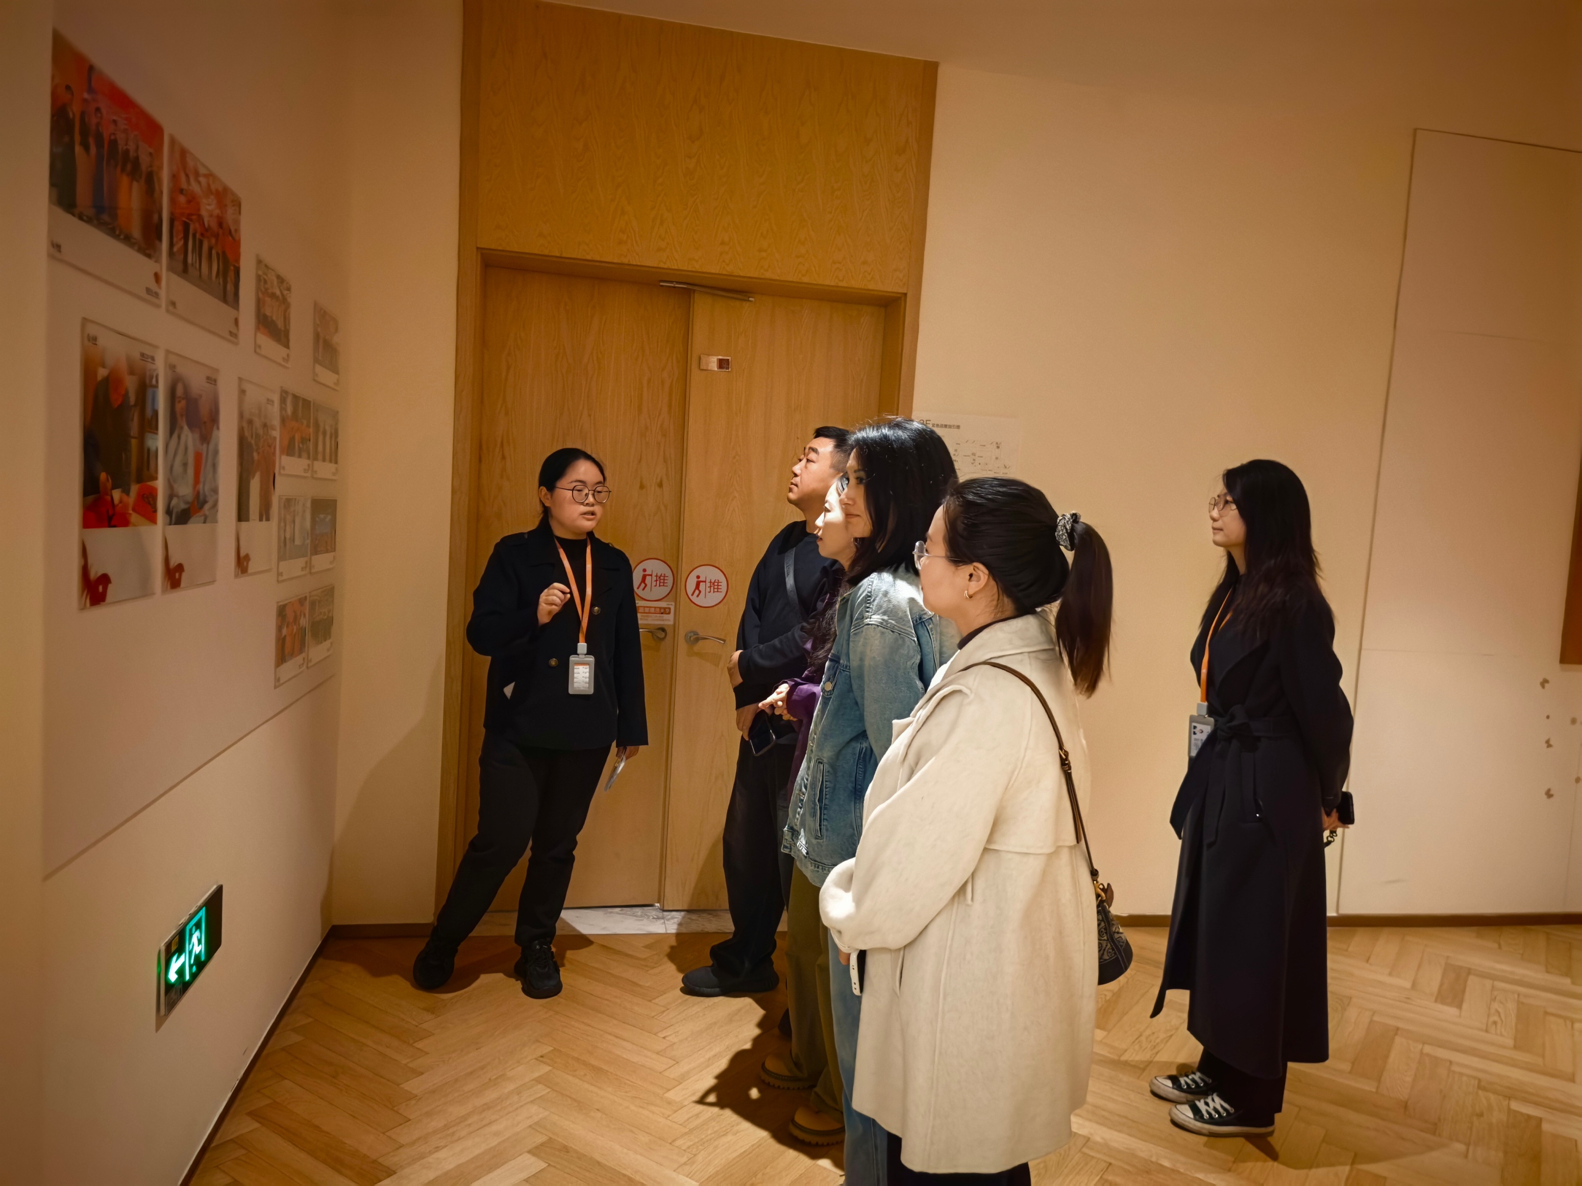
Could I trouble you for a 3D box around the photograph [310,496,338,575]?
[{"bbox_3d":[-1.353,-0.168,3.181,0.010,0.208,0.318,3,4,-11],"label":"photograph"}]

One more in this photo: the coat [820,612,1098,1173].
[{"bbox_3d":[0.303,0.496,1.970,0.470,0.920,0.490,3,4,-8],"label":"coat"}]

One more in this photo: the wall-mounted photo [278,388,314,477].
[{"bbox_3d":[-1.271,-0.406,2.819,0.010,0.207,0.307,3,4,-11],"label":"wall-mounted photo"}]

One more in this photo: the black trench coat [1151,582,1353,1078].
[{"bbox_3d":[1.172,0.581,2.747,0.440,1.240,0.500,4,4,3],"label":"black trench coat"}]

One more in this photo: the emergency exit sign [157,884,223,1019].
[{"bbox_3d":[-1.194,0.711,2.192,0.020,0.139,0.335,2,4,-11],"label":"emergency exit sign"}]

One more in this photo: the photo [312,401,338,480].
[{"bbox_3d":[-1.345,-0.434,3.172,0.008,0.213,0.315,2,4,-11],"label":"photo"}]

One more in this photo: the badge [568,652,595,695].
[{"bbox_3d":[-0.590,0.228,3.090,0.071,0.115,0.010,2,4,-14],"label":"badge"}]

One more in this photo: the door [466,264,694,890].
[{"bbox_3d":[-0.759,0.021,3.810,0.685,2.170,0.050,2,4,-16],"label":"door"}]

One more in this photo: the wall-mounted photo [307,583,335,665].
[{"bbox_3d":[-1.376,0.093,3.214,0.008,0.213,0.315,2,4,-11],"label":"wall-mounted photo"}]

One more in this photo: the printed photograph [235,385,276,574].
[{"bbox_3d":[-1.214,-0.257,2.494,0.010,0.425,0.297,3,4,-11],"label":"printed photograph"}]

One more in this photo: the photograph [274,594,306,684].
[{"bbox_3d":[-1.312,0.122,2.882,0.008,0.213,0.315,2,4,-11],"label":"photograph"}]

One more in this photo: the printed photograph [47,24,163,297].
[{"bbox_3d":[-1.037,-0.626,1.679,0.010,0.299,0.404,3,4,-11],"label":"printed photograph"}]

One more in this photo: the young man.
[{"bbox_3d":[-0.047,0.352,3.382,0.490,1.730,0.500,2,4,-14],"label":"young man"}]

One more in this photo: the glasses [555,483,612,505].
[{"bbox_3d":[-0.612,-0.286,3.169,0.143,0.053,0.142,-1,6,-43],"label":"glasses"}]

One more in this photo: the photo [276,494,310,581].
[{"bbox_3d":[-1.288,-0.143,2.846,0.010,0.213,0.302,3,4,-11],"label":"photo"}]

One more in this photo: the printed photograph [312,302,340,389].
[{"bbox_3d":[-1.325,-0.700,3.132,0.008,0.213,0.315,2,4,-11],"label":"printed photograph"}]

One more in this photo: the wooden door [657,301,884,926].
[{"bbox_3d":[-0.066,0.060,4.003,0.700,2.210,0.050,3,4,-11],"label":"wooden door"}]

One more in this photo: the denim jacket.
[{"bbox_3d":[0.168,0.234,2.155,0.380,0.650,0.500,2,4,-11],"label":"denim jacket"}]

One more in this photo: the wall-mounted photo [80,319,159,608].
[{"bbox_3d":[-1.083,-0.199,1.776,0.008,0.430,0.303,2,4,-11],"label":"wall-mounted photo"}]

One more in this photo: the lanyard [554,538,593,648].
[{"bbox_3d":[-0.623,-0.009,3.140,0.125,0.335,0.130,2,4,-14],"label":"lanyard"}]

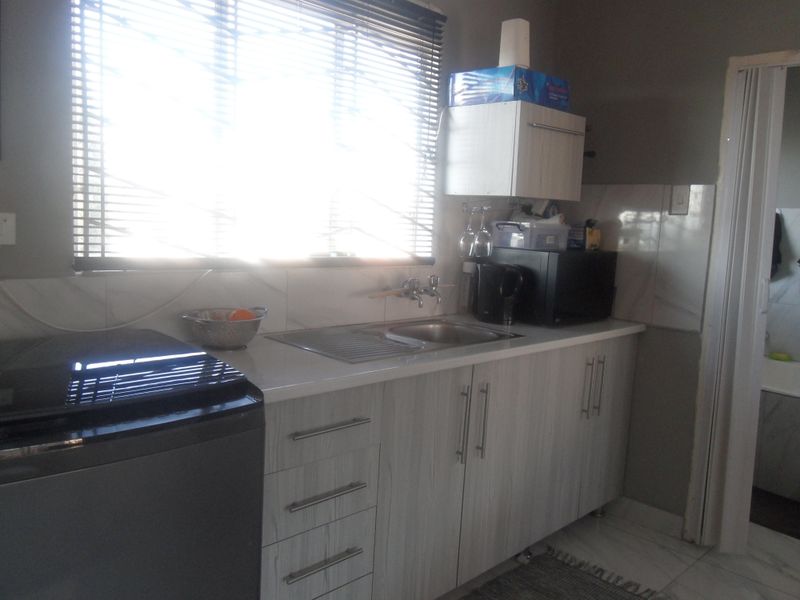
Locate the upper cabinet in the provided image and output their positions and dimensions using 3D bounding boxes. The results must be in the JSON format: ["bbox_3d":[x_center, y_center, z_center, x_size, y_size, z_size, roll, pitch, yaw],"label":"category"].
[{"bbox_3d":[0.489,-0.597,2.689,0.467,0.348,0.361,-4,10,-44],"label":"upper cabinet"}]

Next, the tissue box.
[{"bbox_3d":[0.452,-0.836,2.646,0.375,0.133,0.313,-4,10,-44],"label":"tissue box"}]

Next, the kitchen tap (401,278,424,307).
[{"bbox_3d":[0.052,-0.029,2.528,0.055,0.114,0.118,-4,10,-44],"label":"kitchen tap"}]

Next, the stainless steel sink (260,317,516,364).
[{"bbox_3d":[0.002,0.195,2.194,0.788,0.150,0.437,-4,10,-44],"label":"stainless steel sink"}]

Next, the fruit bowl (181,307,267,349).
[{"bbox_3d":[-0.513,0.089,1.894,0.250,0.097,0.225,-4,10,-44],"label":"fruit bowl"}]

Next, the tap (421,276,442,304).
[{"bbox_3d":[0.132,-0.046,2.609,0.055,0.115,0.111,-4,10,-44],"label":"tap"}]

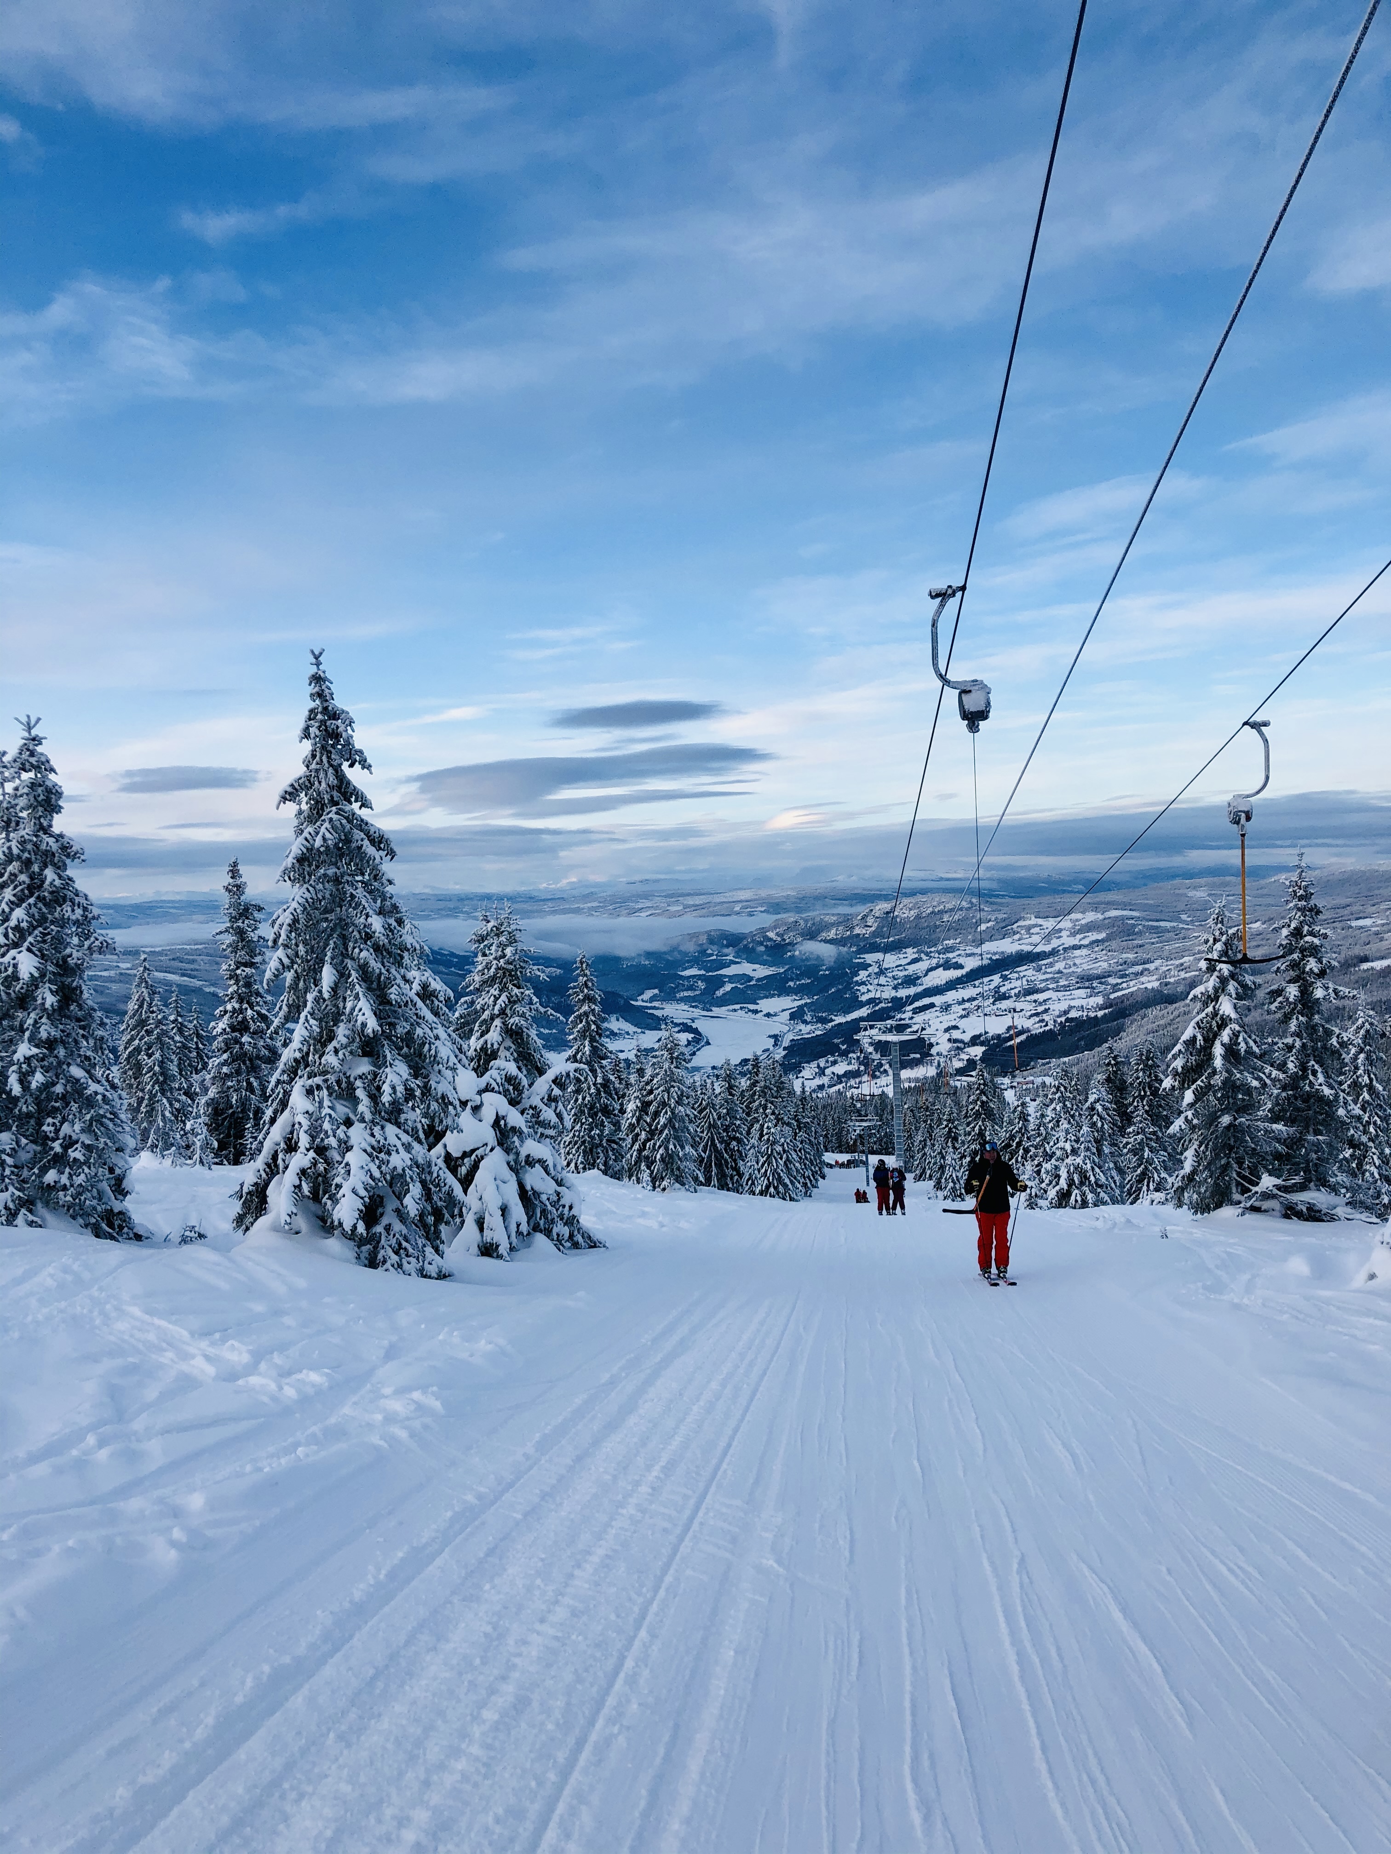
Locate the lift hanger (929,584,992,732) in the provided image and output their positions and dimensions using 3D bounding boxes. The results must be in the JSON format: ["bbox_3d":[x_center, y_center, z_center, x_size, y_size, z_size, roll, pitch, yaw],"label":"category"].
[{"bbox_3d":[2.485,-2.519,14.100,0.599,1.403,0.420,-1,2,6],"label":"lift hanger"}]

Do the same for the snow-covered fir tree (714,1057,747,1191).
[{"bbox_3d":[1.420,8.026,60.000,1.507,5.331,1.507,-1,2,0],"label":"snow-covered fir tree"}]

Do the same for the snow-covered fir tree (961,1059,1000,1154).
[{"bbox_3d":[10.845,7.542,57.000,1.707,5.010,1.707,-1,2,0],"label":"snow-covered fir tree"}]

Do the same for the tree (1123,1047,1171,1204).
[{"bbox_3d":[12.895,5.648,43.000,1.495,4.610,1.495,-1,2,0],"label":"tree"}]

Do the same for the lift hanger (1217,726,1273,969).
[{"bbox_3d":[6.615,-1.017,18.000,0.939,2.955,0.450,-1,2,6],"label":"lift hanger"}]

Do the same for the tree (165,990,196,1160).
[{"bbox_3d":[-15.150,4.377,44.000,1.190,5.057,1.190,-1,2,0],"label":"tree"}]

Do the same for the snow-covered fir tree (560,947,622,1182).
[{"bbox_3d":[-2.930,3.821,41.000,1.861,6.257,1.861,-1,2,0],"label":"snow-covered fir tree"}]

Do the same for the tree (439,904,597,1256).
[{"bbox_3d":[-3.064,2.612,26.000,2.737,6.052,2.737,-1,2,0],"label":"tree"}]

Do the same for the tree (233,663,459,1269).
[{"bbox_3d":[-5.147,0.517,22.300,3.381,9.153,3.381,-1,2,0],"label":"tree"}]

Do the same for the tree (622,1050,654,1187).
[{"bbox_3d":[-1.893,6.318,49.000,1.278,4.543,1.278,-1,2,0],"label":"tree"}]

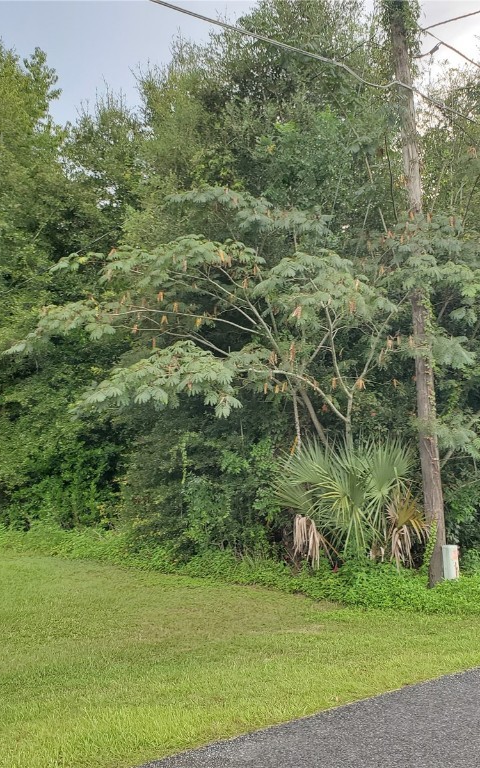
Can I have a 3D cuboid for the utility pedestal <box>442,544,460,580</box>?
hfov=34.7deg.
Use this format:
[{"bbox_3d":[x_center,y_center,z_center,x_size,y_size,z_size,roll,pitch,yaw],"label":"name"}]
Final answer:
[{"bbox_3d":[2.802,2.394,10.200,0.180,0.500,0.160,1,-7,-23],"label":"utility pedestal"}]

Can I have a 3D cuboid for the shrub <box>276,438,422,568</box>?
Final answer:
[{"bbox_3d":[1.566,1.738,11.000,2.050,1.850,1.750,-2,-6,6],"label":"shrub"}]

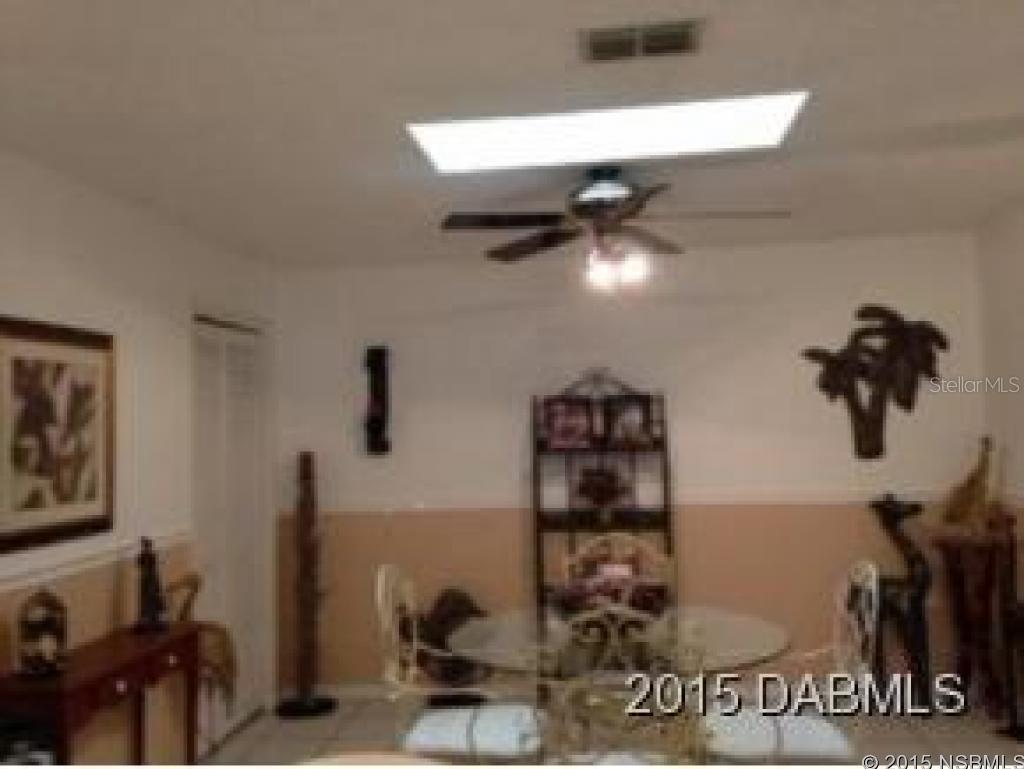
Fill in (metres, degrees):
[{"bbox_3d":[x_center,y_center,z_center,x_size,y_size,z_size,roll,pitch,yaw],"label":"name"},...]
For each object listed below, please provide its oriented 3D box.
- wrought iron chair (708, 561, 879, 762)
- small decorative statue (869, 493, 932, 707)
[{"bbox_3d":[0.912,1.099,3.251,0.570,1.000,0.470,-2,-2,6],"label":"wrought iron chair"},{"bbox_3d":[1.965,1.097,5.028,0.360,1.090,0.200,-2,-3,21],"label":"small decorative statue"}]

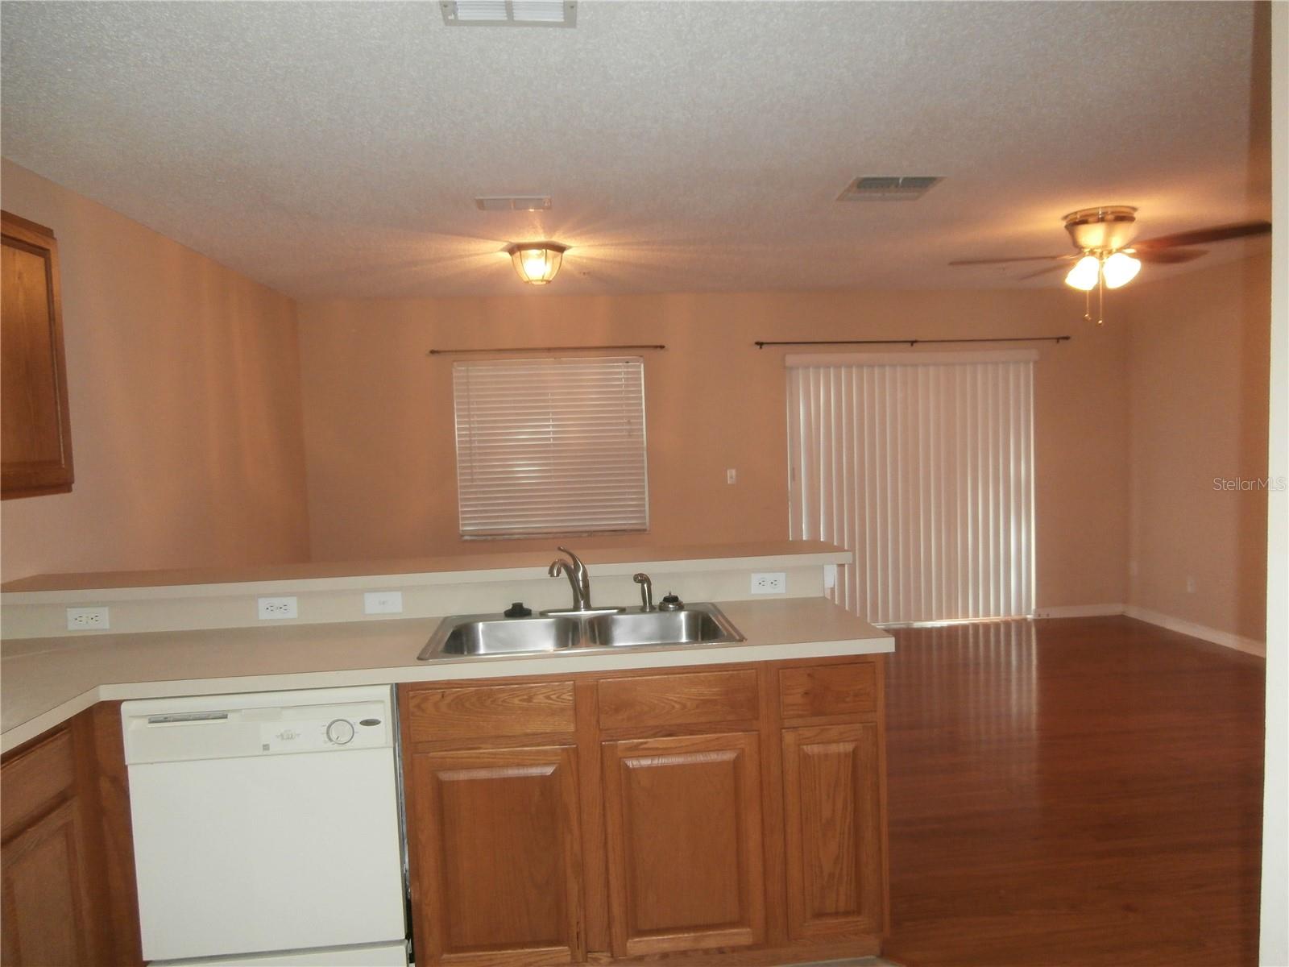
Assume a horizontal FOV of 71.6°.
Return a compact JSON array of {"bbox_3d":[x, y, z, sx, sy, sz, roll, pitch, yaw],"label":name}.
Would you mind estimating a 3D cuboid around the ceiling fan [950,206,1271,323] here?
[{"bbox_3d":[2.159,-1.019,4.255,1.320,0.500,1.290,-2,3,-6],"label":"ceiling fan"}]

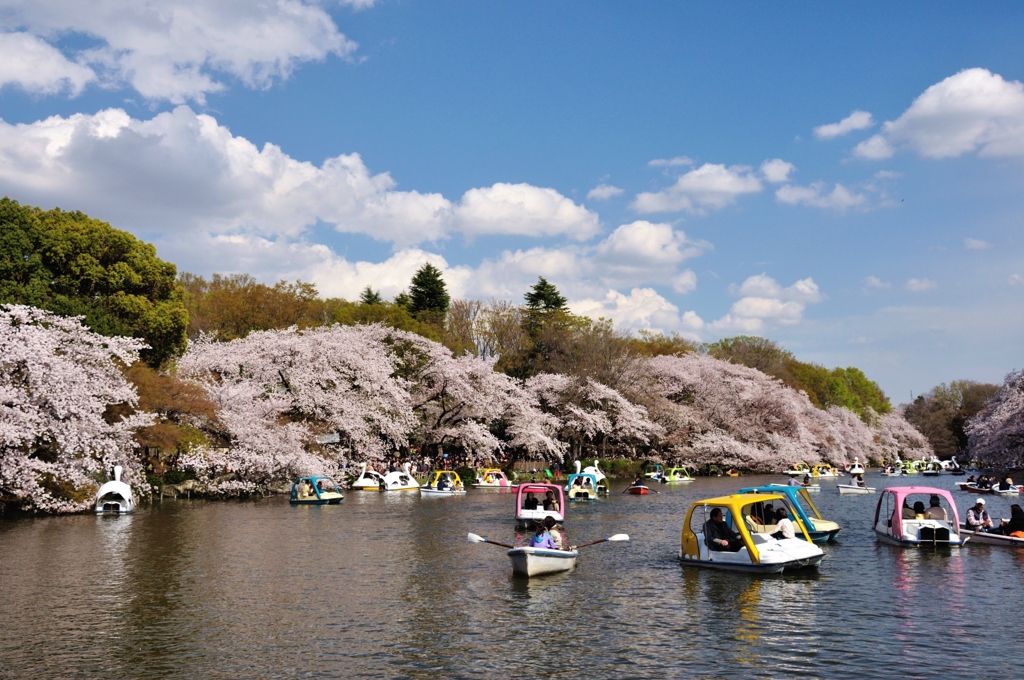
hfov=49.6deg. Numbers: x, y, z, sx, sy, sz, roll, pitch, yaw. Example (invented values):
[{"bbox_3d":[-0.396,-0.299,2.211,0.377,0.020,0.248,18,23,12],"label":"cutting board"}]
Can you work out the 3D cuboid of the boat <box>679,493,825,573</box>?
[{"bbox_3d":[4.848,3.878,22.524,1.470,1.430,2.650,4,-8,-37],"label":"boat"}]

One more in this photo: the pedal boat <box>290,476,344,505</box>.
[{"bbox_3d":[-10.709,8.305,61.000,2.650,1.400,1.500,-4,-7,29],"label":"pedal boat"}]

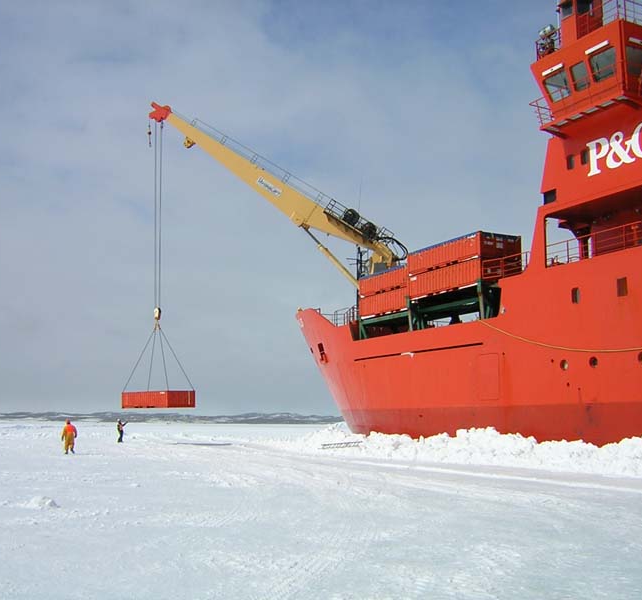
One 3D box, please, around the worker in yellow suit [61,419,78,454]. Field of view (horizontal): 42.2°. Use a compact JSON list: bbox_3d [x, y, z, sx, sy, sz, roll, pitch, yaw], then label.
[{"bbox_3d":[-12.837,6.998,42.611,0.750,1.800,0.500,-2,-9,12],"label":"worker in yellow suit"}]

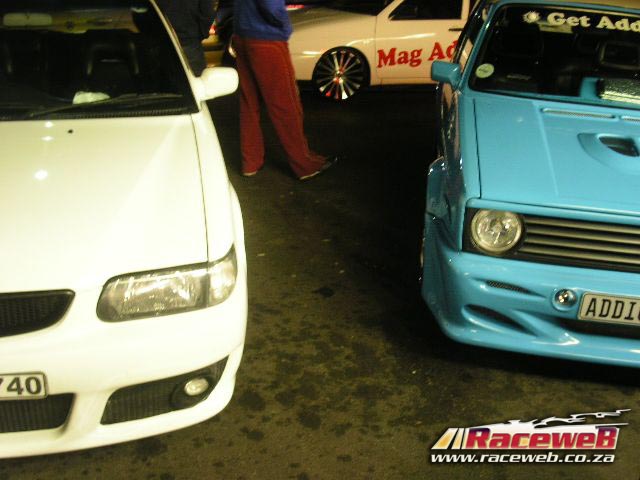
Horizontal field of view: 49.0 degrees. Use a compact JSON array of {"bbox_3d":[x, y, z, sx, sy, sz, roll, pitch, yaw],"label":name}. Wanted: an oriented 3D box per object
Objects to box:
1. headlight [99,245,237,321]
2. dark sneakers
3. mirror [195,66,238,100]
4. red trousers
[{"bbox_3d":[-0.492,0.127,2.270,0.440,0.160,0.220,-6,27,-13],"label":"headlight"},{"bbox_3d":[-0.004,-0.506,4.859,0.300,0.115,0.115,-16,31,-31],"label":"dark sneakers"},{"bbox_3d":[-0.474,-0.728,3.237,0.200,0.140,0.110,-3,26,-7],"label":"mirror"},{"bbox_3d":[-0.261,-0.910,4.685,0.500,0.980,0.400,10,28,18],"label":"red trousers"}]

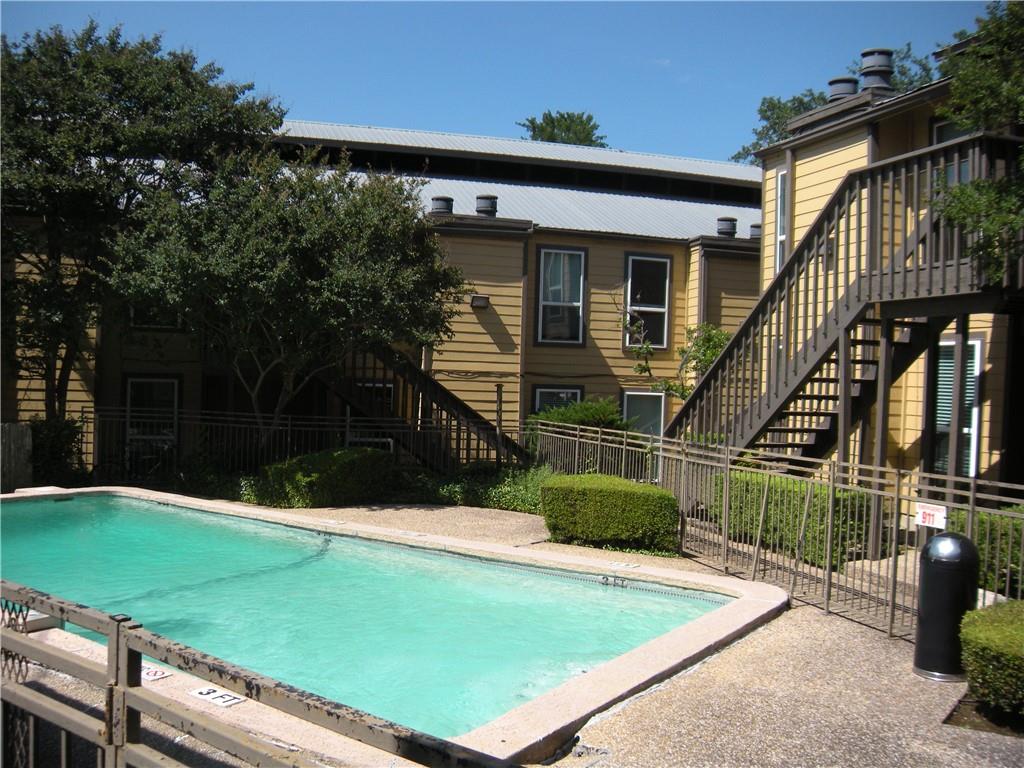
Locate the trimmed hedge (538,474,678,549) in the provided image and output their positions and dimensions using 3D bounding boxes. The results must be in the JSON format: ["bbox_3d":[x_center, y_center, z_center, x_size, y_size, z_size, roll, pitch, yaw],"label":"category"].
[{"bbox_3d":[1.089,1.431,11.507,1.360,0.640,1.200,2,0,15],"label":"trimmed hedge"}]

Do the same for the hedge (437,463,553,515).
[{"bbox_3d":[-0.221,1.392,14.307,1.500,0.600,0.750,2,0,28],"label":"hedge"}]

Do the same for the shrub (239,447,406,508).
[{"bbox_3d":[-2.498,1.253,14.006,2.100,0.720,1.150,2,0,-10],"label":"shrub"}]

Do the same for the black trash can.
[{"bbox_3d":[2.737,1.384,6.527,0.375,0.900,0.375,2,0,22],"label":"black trash can"}]

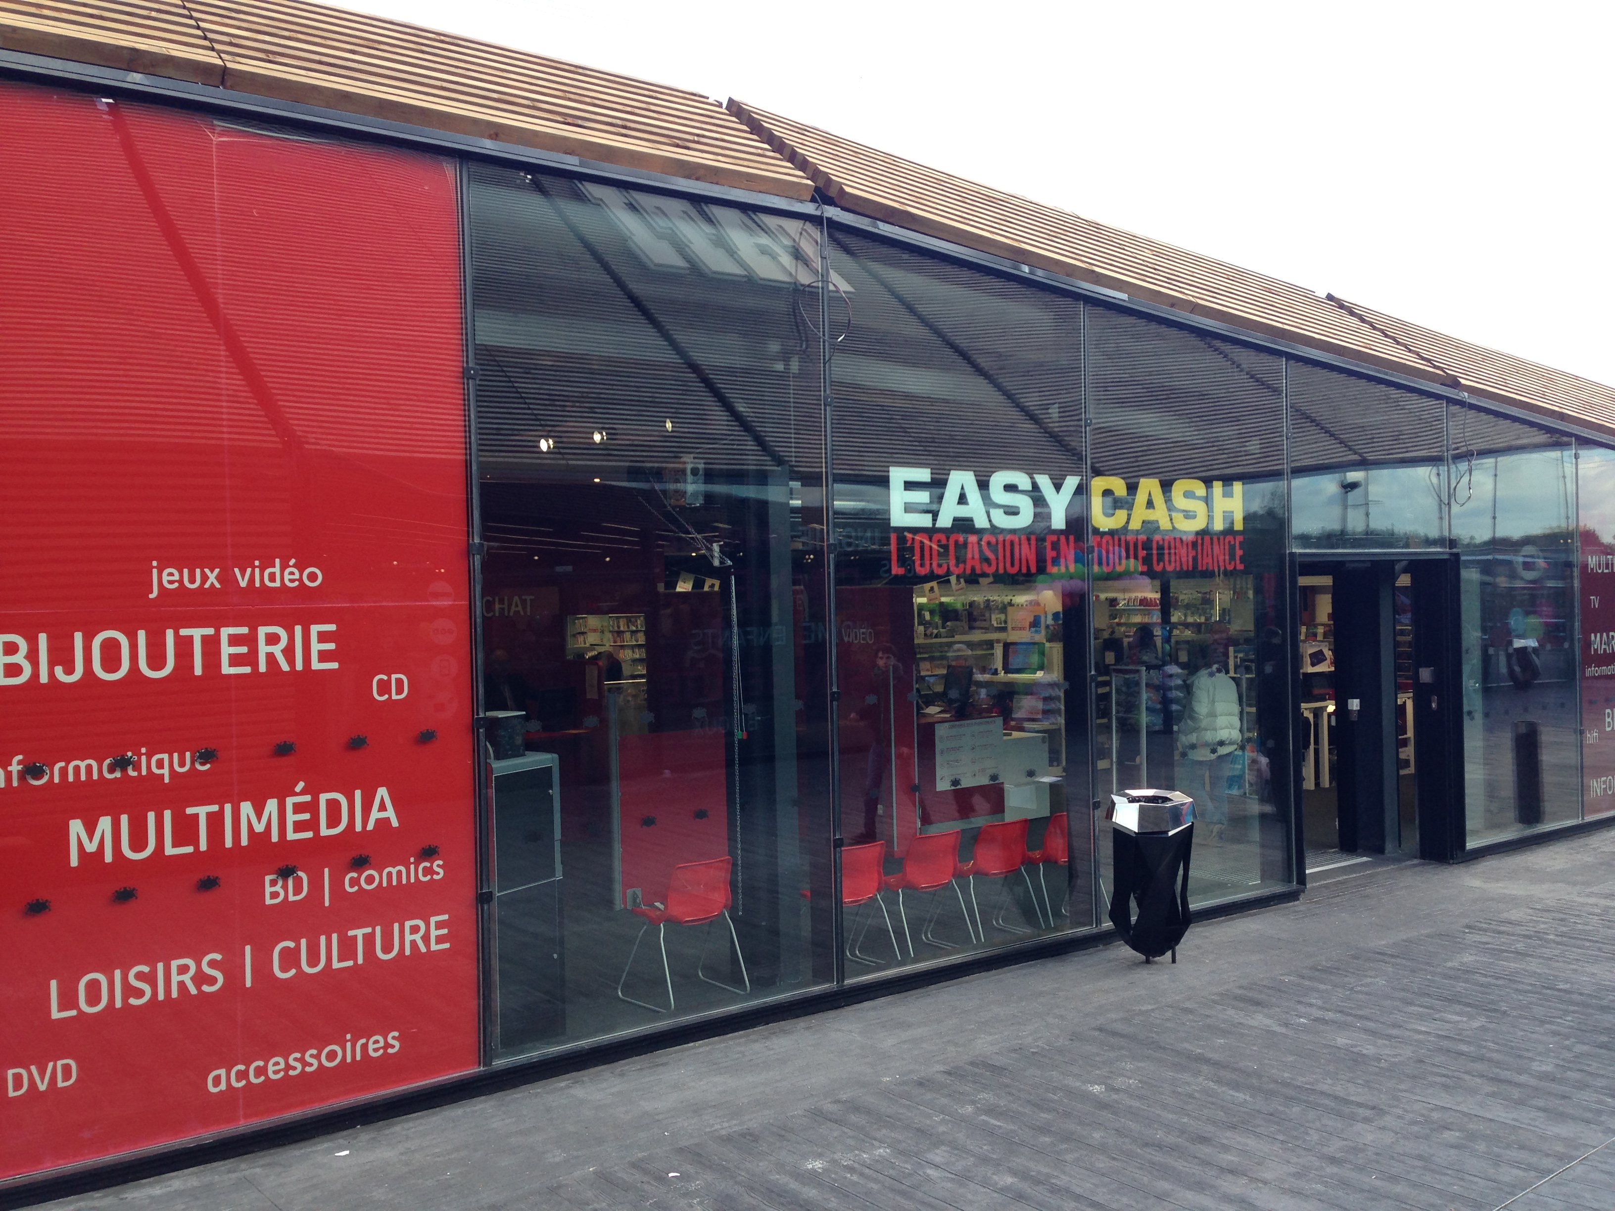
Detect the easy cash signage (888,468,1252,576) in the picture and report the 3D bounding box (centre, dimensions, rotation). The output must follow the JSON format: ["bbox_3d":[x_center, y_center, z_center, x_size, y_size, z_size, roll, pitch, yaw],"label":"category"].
[{"bbox_3d":[1.658,-0.486,9.179,3.095,0.588,0.040,-2,1,-38],"label":"easy cash signage"}]

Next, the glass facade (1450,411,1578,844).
[{"bbox_3d":[5.678,0.124,12.292,1.970,3.390,0.080,-2,1,-38],"label":"glass facade"}]

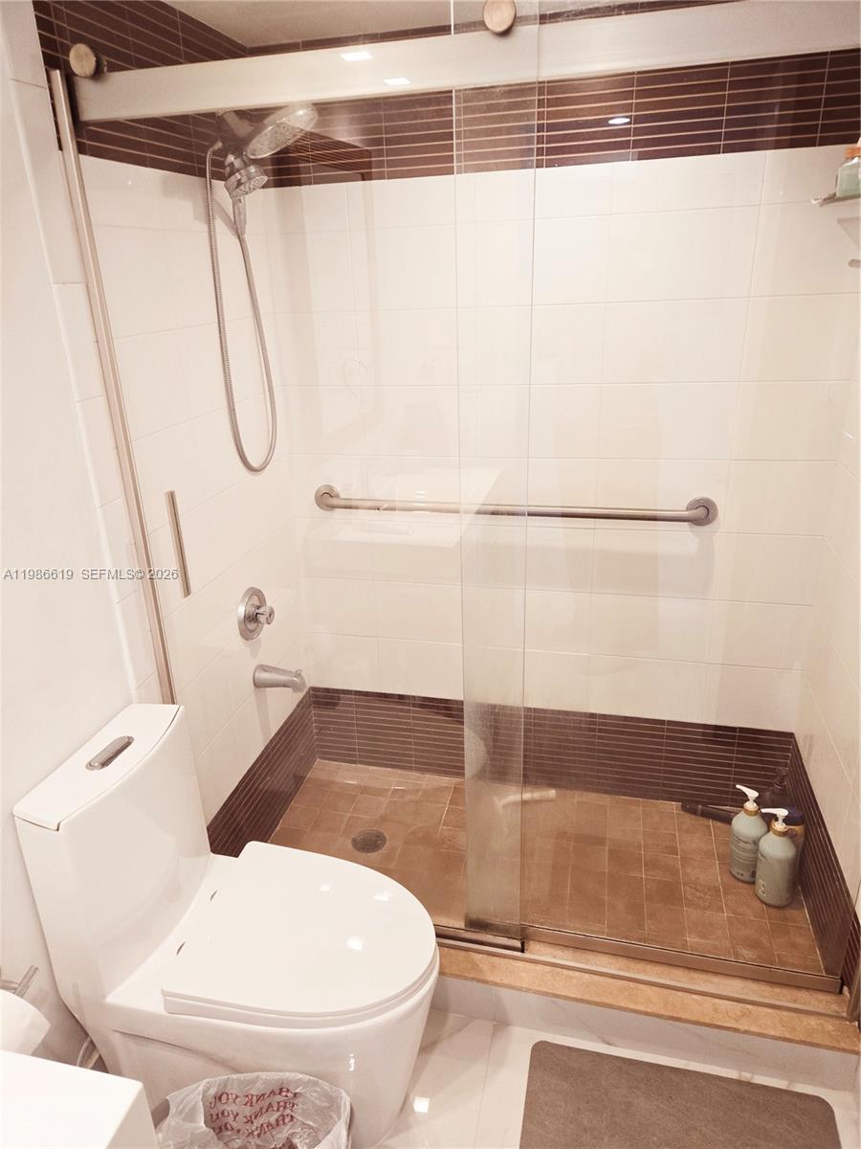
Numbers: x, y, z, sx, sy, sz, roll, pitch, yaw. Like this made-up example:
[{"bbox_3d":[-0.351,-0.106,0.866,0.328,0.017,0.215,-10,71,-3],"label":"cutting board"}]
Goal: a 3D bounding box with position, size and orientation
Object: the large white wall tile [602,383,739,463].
[{"bbox_3d":[0.615,-0.397,1.985,0.330,0.197,0.011,3,22,14],"label":"large white wall tile"}]

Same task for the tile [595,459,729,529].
[{"bbox_3d":[0.623,-0.213,2.057,0.330,0.194,0.011,3,22,14],"label":"tile"}]

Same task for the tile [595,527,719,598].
[{"bbox_3d":[0.626,-0.029,2.122,0.331,0.198,0.012,3,22,14],"label":"tile"}]

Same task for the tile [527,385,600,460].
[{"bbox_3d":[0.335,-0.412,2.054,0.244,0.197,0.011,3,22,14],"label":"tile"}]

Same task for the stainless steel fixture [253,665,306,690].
[{"bbox_3d":[-0.417,0.295,2.147,0.147,0.073,0.058,3,22,14],"label":"stainless steel fixture"}]

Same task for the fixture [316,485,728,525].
[{"bbox_3d":[0.201,-0.184,2.128,1.146,0.081,0.077,3,22,14],"label":"fixture"}]

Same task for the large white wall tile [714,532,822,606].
[{"bbox_3d":[0.909,-0.013,2.053,0.253,0.198,0.012,3,22,14],"label":"large white wall tile"}]

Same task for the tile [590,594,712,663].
[{"bbox_3d":[0.638,0.153,2.200,0.330,0.197,0.011,3,22,14],"label":"tile"}]

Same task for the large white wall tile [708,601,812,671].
[{"bbox_3d":[0.920,0.168,2.131,0.247,0.197,0.011,3,22,14],"label":"large white wall tile"}]

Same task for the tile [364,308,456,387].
[{"bbox_3d":[-0.060,-0.617,2.077,0.280,0.196,0.011,3,22,14],"label":"tile"}]

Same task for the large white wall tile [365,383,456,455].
[{"bbox_3d":[-0.053,-0.433,2.149,0.280,0.197,0.011,3,22,14],"label":"large white wall tile"}]

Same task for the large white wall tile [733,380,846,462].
[{"bbox_3d":[0.894,-0.381,1.908,0.253,0.198,0.012,3,22,14],"label":"large white wall tile"}]

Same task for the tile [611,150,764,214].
[{"bbox_3d":[0.594,-0.911,1.784,0.330,0.110,0.011,3,22,14],"label":"tile"}]

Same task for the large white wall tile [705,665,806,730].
[{"bbox_3d":[0.924,0.355,2.199,0.253,0.199,0.012,3,22,14],"label":"large white wall tile"}]

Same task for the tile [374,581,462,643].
[{"bbox_3d":[-0.022,0.120,2.353,0.303,0.198,0.012,3,22,14],"label":"tile"}]

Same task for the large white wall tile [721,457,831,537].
[{"bbox_3d":[0.902,-0.197,1.981,0.253,0.198,0.012,3,22,14],"label":"large white wall tile"}]

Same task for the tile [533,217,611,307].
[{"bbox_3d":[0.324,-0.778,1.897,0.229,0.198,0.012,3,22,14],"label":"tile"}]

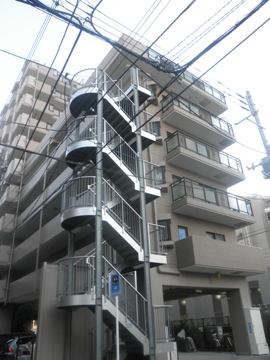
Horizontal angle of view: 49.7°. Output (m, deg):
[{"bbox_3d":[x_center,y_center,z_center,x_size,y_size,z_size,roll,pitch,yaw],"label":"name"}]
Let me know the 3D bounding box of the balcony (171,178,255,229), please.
[{"bbox_3d":[4.409,1.457,16.210,5.681,1.428,1.275,16,-33,-33],"label":"balcony"}]

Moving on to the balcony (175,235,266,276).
[{"bbox_3d":[4.480,4.029,14.833,5.528,1.306,1.275,16,-33,-33],"label":"balcony"}]

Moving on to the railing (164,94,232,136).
[{"bbox_3d":[4.138,-3.815,18.882,5.590,1.020,1.193,16,-33,-33],"label":"railing"}]

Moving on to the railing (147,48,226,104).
[{"bbox_3d":[3.388,-6.468,19.677,7.201,0.877,1.112,16,-33,-33],"label":"railing"}]

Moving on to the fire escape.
[{"bbox_3d":[-1.080,0.312,12.352,4.080,13.546,2.315,16,-33,-33],"label":"fire escape"}]

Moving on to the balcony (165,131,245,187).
[{"bbox_3d":[4.271,-1.082,17.511,5.661,1.428,1.275,16,-33,-33],"label":"balcony"}]

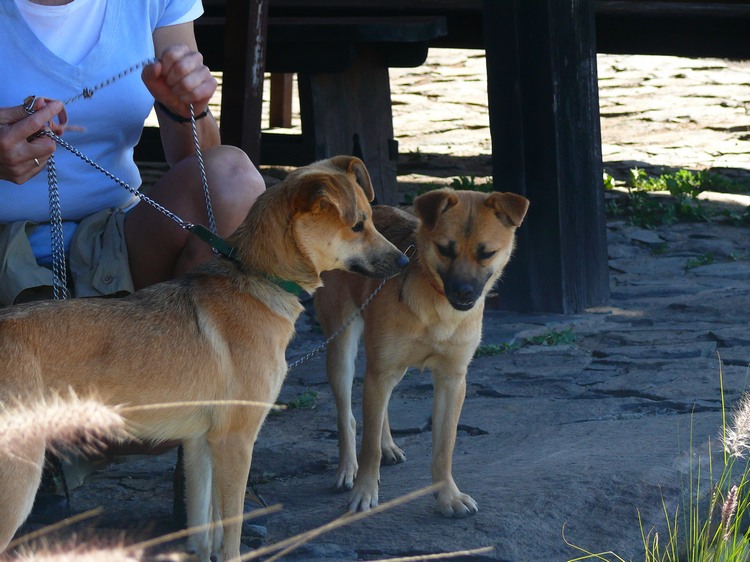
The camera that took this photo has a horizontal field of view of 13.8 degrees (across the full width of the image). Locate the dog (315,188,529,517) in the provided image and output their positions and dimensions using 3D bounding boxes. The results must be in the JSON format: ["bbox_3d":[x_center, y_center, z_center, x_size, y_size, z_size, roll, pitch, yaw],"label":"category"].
[{"bbox_3d":[0.068,0.084,4.620,0.240,0.465,0.580,-4,8,-21],"label":"dog"}]

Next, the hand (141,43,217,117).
[{"bbox_3d":[-0.281,-0.288,4.470,0.095,0.105,0.090,1,8,11],"label":"hand"}]

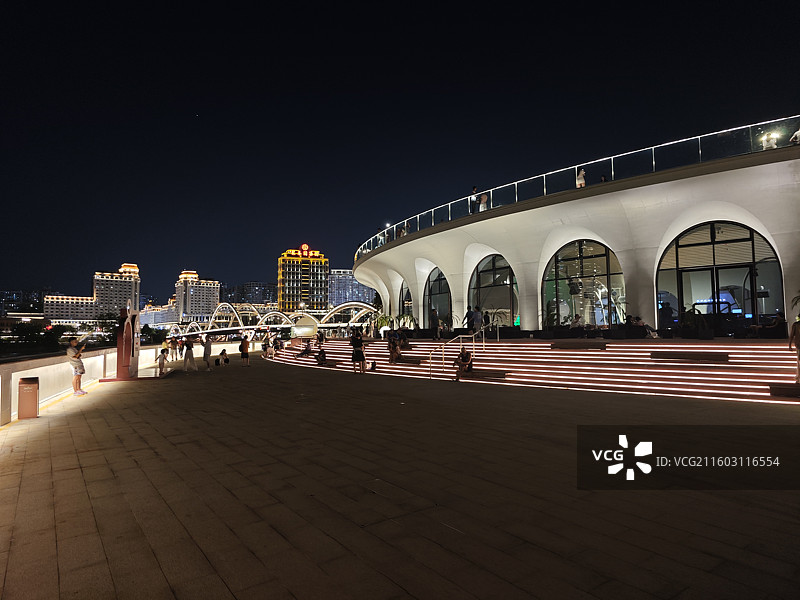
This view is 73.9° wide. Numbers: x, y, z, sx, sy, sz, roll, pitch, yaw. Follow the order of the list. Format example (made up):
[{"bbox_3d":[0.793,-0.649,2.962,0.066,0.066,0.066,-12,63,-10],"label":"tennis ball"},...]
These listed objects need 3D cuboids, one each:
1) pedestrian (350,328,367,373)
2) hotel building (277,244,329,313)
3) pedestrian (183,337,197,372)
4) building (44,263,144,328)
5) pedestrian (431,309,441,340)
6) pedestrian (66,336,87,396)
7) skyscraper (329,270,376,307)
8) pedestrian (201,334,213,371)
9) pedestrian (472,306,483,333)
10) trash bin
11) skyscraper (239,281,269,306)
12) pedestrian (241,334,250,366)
[{"bbox_3d":[-1.717,2.134,21.898,0.500,1.720,0.420,-1,-3,0],"label":"pedestrian"},{"bbox_3d":[-92.959,-10.425,512.470,45.000,86.900,18.000,1,-4,-26],"label":"hotel building"},{"bbox_3d":[-9.721,2.448,24.567,0.550,1.640,0.480,0,-4,-20],"label":"pedestrian"},{"bbox_3d":[-301.313,0.311,522.906,20.000,71.900,80.000,-4,-4,42],"label":"building"},{"bbox_3d":[1.994,1.399,30.062,0.420,1.700,0.480,-2,-4,20],"label":"pedestrian"},{"bbox_3d":[-9.384,1.923,15.448,0.550,1.650,0.480,1,-4,-32],"label":"pedestrian"},{"bbox_3d":[-58.298,0.928,662.646,60.000,80.800,20.000,0,-4,-18],"label":"skyscraper"},{"bbox_3d":[-9.030,2.466,24.951,0.520,1.630,0.480,0,-3,-10],"label":"pedestrian"},{"bbox_3d":[4.213,1.263,28.906,0.500,1.700,0.400,2,-4,-40],"label":"pedestrian"},{"bbox_3d":[-7.751,2.039,11.119,0.310,0.840,0.300,1,-4,-30],"label":"trash bin"},{"bbox_3d":[-213.039,11.025,777.729,38.000,78.000,18.000,0,-4,-20],"label":"skyscraper"},{"bbox_3d":[-8.012,2.641,27.574,0.480,1.630,0.420,-3,-4,30],"label":"pedestrian"}]

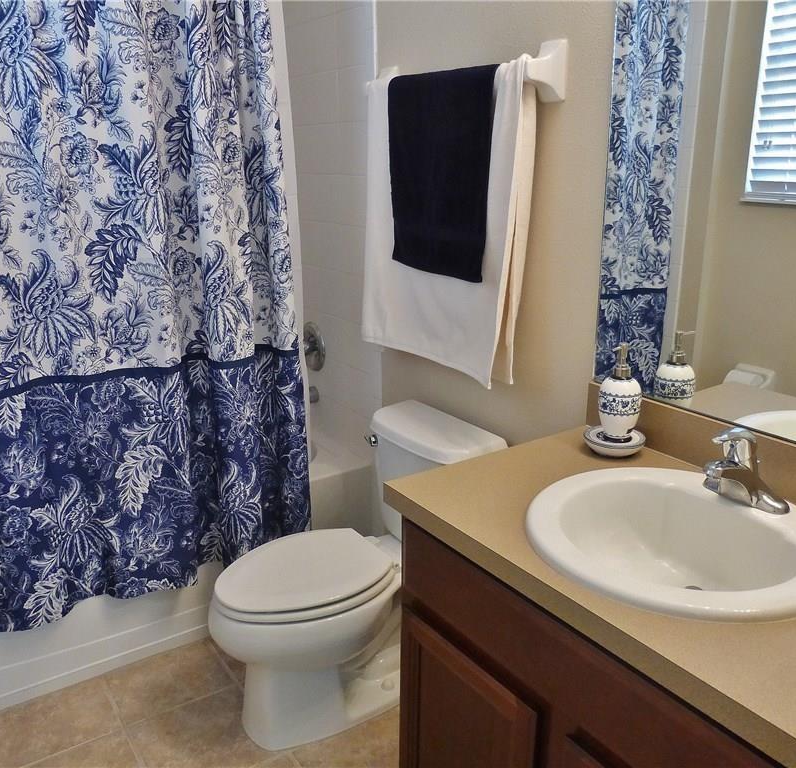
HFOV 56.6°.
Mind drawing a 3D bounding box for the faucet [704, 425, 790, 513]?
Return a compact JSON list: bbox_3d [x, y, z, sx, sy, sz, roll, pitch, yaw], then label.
[{"bbox_3d":[0.546,0.135,1.209,0.157,0.137,0.156,-11,19,-32],"label":"faucet"}]

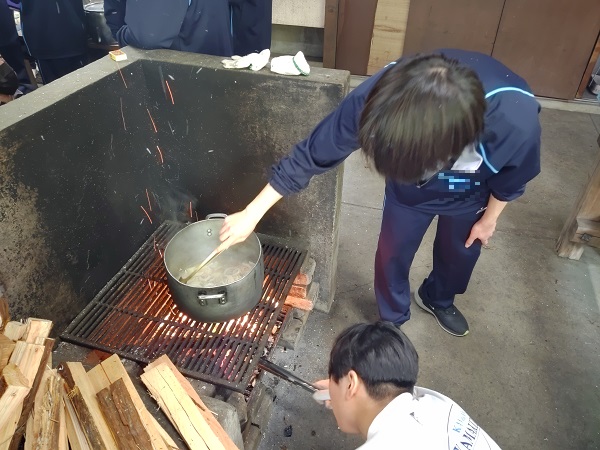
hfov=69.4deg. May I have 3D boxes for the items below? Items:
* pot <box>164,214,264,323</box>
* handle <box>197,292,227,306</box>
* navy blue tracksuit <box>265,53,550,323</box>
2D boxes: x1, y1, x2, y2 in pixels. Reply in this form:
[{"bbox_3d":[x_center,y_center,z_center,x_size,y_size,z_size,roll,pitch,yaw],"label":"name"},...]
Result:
[{"bbox_3d":[-0.288,0.161,1.503,0.335,0.193,0.390,-3,40,-5],"label":"pot"},{"bbox_3d":[-0.270,0.234,1.333,0.092,0.050,0.036,-3,40,-5],"label":"handle"},{"bbox_3d":[0.322,0.036,1.483,0.880,1.240,0.720,4,39,4],"label":"navy blue tracksuit"}]

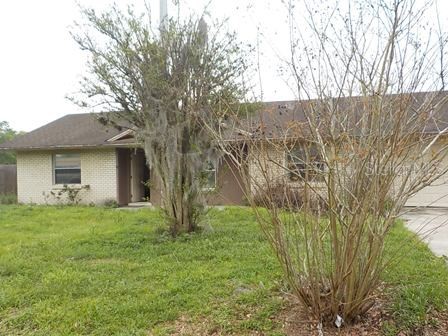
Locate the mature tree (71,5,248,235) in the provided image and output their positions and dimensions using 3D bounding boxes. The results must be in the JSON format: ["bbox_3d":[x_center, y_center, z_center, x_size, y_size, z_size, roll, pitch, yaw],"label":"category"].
[{"bbox_3d":[-1.460,-1.060,8.800,3.950,5.200,3.600,-1,0,0],"label":"mature tree"}]

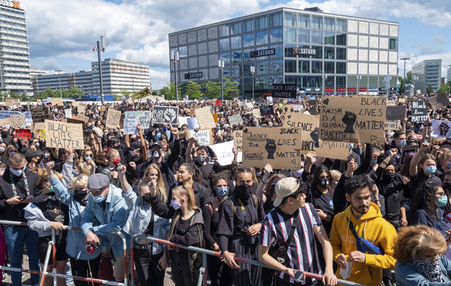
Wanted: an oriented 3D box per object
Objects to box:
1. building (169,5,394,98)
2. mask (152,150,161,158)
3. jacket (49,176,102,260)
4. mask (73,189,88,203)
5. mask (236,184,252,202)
[{"bbox_3d":[22.668,-30.043,134.333,62.000,28.300,54.000,-7,9,-34],"label":"building"},{"bbox_3d":[-1.062,0.165,5.200,0.140,0.120,0.090,-3,8,-17],"label":"mask"},{"bbox_3d":[-1.445,0.732,3.300,0.500,0.780,0.360,-3,8,-11],"label":"jacket"},{"bbox_3d":[-1.450,0.535,3.380,0.150,0.135,0.100,-7,10,-36],"label":"mask"},{"bbox_3d":[0.161,0.420,2.870,0.150,0.150,0.110,-2,7,-5],"label":"mask"}]

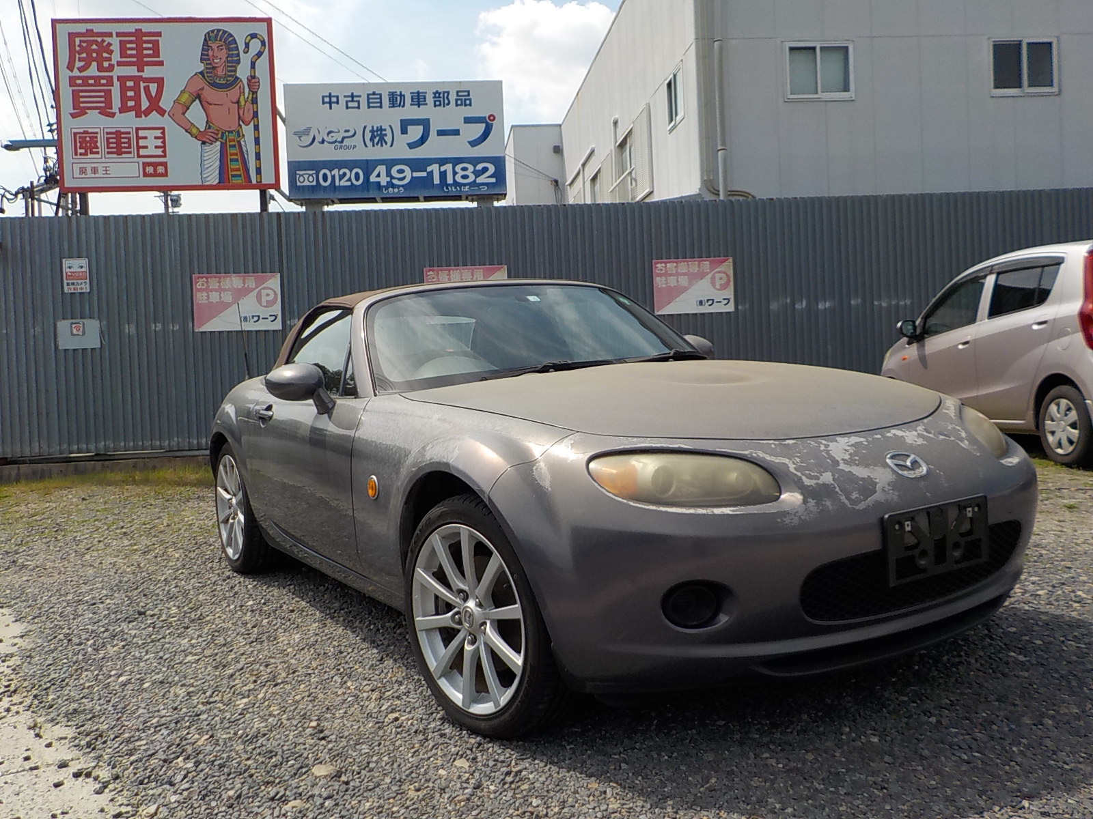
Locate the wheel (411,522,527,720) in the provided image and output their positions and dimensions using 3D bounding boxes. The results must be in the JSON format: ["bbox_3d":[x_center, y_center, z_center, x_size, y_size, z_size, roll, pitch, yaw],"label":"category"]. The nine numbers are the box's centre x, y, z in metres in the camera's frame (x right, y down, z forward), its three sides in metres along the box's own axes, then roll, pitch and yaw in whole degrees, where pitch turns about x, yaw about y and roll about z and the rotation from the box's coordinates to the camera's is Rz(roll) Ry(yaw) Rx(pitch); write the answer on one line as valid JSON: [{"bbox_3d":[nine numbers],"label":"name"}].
[{"bbox_3d":[-0.143,0.520,2.428,0.170,0.472,0.472,-4,4,-40],"label":"wheel"}]

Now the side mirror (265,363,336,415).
[{"bbox_3d":[-0.828,-0.066,3.202,0.235,0.175,0.150,-6,5,-32],"label":"side mirror"}]

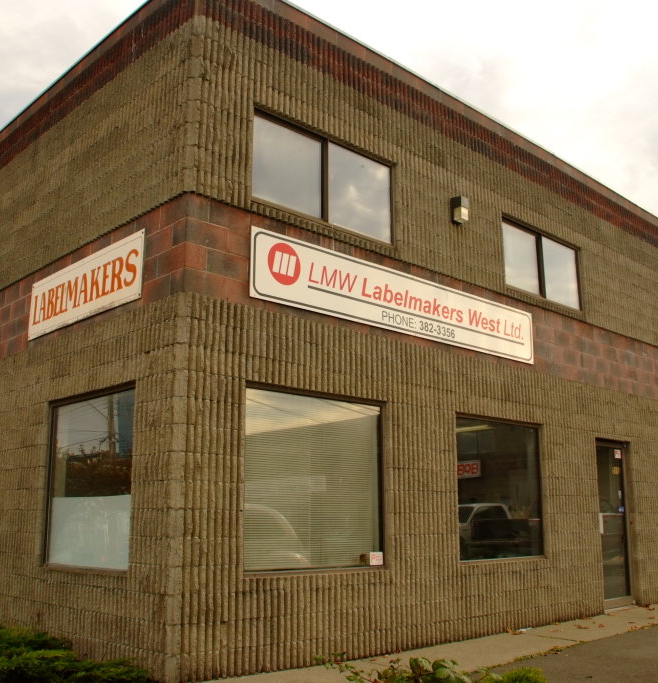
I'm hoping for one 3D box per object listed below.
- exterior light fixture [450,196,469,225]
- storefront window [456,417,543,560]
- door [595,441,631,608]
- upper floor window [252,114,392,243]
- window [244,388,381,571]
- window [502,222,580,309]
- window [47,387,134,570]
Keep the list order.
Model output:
[{"bbox_3d":[1.451,-1.441,8.442,0.150,0.270,0.150,12,-17,-42],"label":"exterior light fixture"},{"bbox_3d":[1.908,1.616,8.415,1.680,1.490,0.120,12,-17,-42],"label":"storefront window"},{"bbox_3d":[3.749,2.383,10.067,0.930,2.120,0.110,12,-17,-42],"label":"door"},{"bbox_3d":[-0.017,-1.510,7.237,1.830,0.870,0.120,12,-17,-42],"label":"upper floor window"},{"bbox_3d":[-0.077,1.191,6.574,1.650,1.490,0.120,12,-17,-42],"label":"window"},{"bbox_3d":[2.746,-0.962,9.810,1.850,0.880,0.120,12,-17,-42],"label":"window"},{"bbox_3d":[-2.094,1.186,6.637,0.120,1.490,1.600,12,-17,-42],"label":"window"}]

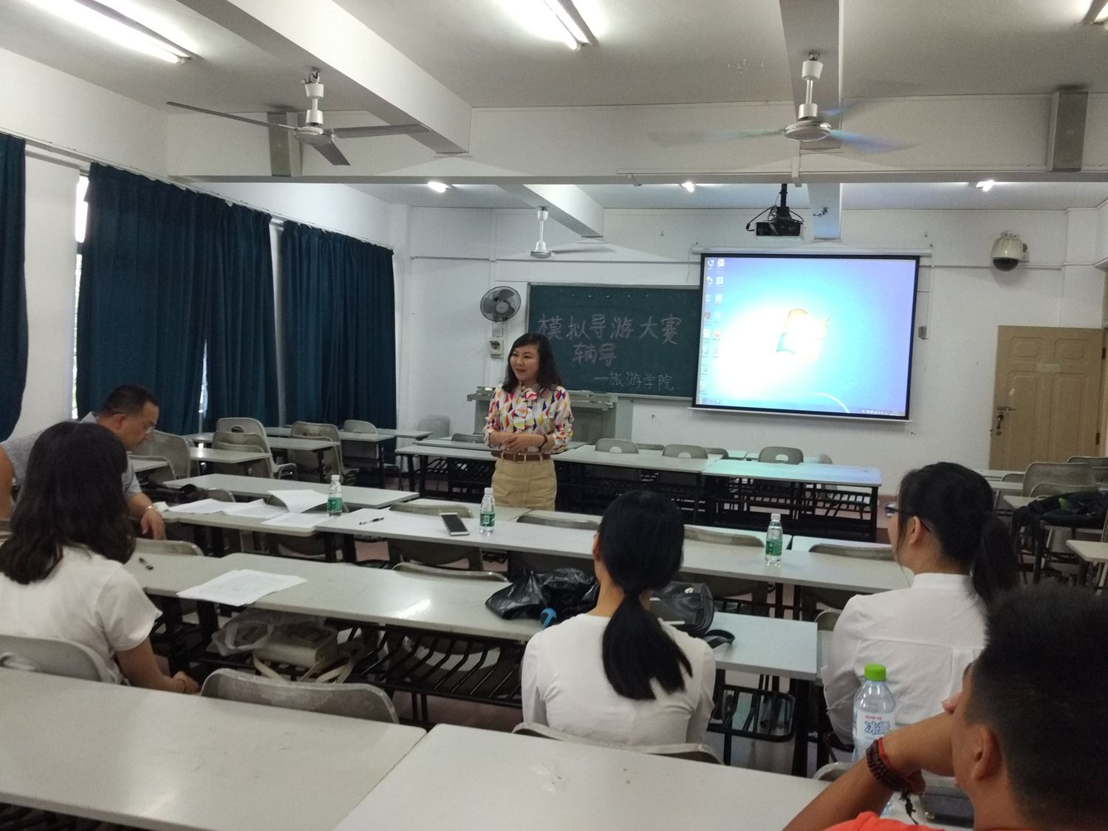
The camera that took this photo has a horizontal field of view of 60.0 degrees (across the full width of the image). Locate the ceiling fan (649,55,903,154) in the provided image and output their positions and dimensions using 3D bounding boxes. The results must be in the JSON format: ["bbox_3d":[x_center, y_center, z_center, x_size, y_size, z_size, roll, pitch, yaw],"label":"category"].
[{"bbox_3d":[1.062,-1.308,3.987,1.380,0.360,1.380,4,4,15],"label":"ceiling fan"}]

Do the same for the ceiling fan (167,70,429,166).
[{"bbox_3d":[-1.290,-1.650,5.101,1.340,0.440,1.340,4,4,14],"label":"ceiling fan"}]

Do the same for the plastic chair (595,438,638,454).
[{"bbox_3d":[0.533,0.591,7.586,0.430,0.800,0.500,3,4,15],"label":"plastic chair"}]

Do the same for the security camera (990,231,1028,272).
[{"bbox_3d":[4.279,-1.536,9.062,0.300,0.372,0.400,4,4,15],"label":"security camera"}]

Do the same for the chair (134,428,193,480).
[{"bbox_3d":[-2.185,0.477,5.695,0.450,0.790,0.490,4,4,21],"label":"chair"}]

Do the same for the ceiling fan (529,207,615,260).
[{"bbox_3d":[-0.103,-1.526,8.033,1.350,0.430,1.350,3,4,15],"label":"ceiling fan"}]

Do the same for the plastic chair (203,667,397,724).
[{"bbox_3d":[-0.449,0.894,2.133,0.430,0.800,0.500,3,4,15],"label":"plastic chair"}]

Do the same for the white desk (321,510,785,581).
[{"bbox_3d":[-0.021,0.882,3.944,1.930,0.750,0.460,4,4,17],"label":"white desk"}]

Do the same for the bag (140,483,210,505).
[{"bbox_3d":[-1.646,0.311,4.097,0.420,0.110,0.260,3,4,15],"label":"bag"}]

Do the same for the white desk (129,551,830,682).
[{"bbox_3d":[-0.264,0.892,2.646,1.870,0.755,0.450,3,4,15],"label":"white desk"}]

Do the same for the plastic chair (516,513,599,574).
[{"bbox_3d":[0.073,0.823,4.548,0.440,0.800,0.500,4,4,14],"label":"plastic chair"}]

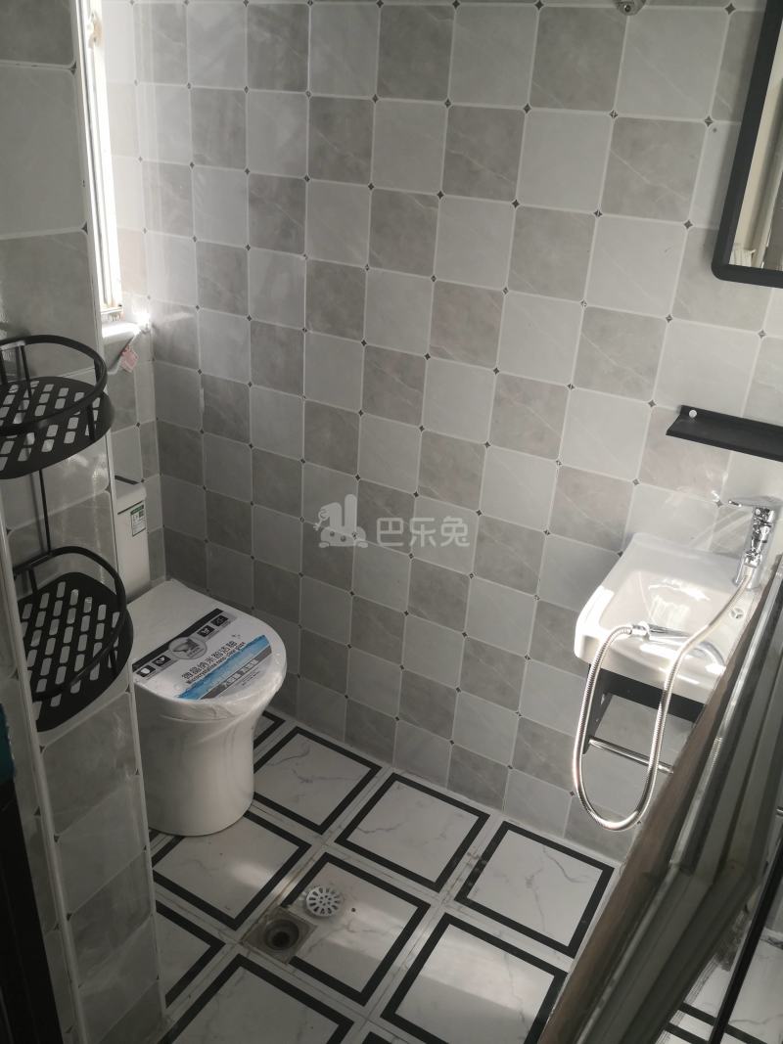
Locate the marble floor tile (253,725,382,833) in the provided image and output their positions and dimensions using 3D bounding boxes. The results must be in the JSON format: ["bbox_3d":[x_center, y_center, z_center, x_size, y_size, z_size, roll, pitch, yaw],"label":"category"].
[{"bbox_3d":[-0.205,0.634,2.026,0.267,0.010,0.265,17,29,25],"label":"marble floor tile"}]

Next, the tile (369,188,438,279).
[{"bbox_3d":[0.024,-0.554,1.563,0.150,0.150,0.010,17,29,25],"label":"tile"}]

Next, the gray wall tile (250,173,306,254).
[{"bbox_3d":[-0.238,-0.636,1.688,0.148,0.148,0.010,17,29,25],"label":"gray wall tile"}]

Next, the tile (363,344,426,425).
[{"bbox_3d":[0.003,-0.282,1.690,0.148,0.148,0.010,17,29,25],"label":"tile"}]

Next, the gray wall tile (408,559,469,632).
[{"bbox_3d":[0.107,0.164,1.829,0.150,0.150,0.010,17,29,25],"label":"gray wall tile"}]

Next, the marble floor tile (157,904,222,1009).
[{"bbox_3d":[-0.506,0.842,1.551,0.267,0.010,0.265,17,29,25],"label":"marble floor tile"}]

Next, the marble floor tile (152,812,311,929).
[{"bbox_3d":[-0.355,0.737,1.784,0.264,0.010,0.264,17,28,25],"label":"marble floor tile"}]

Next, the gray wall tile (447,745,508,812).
[{"bbox_3d":[0.208,0.609,1.955,0.148,0.148,0.010,17,28,25],"label":"gray wall tile"}]

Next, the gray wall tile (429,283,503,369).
[{"bbox_3d":[0.142,-0.377,1.560,0.148,0.148,0.010,17,29,25],"label":"gray wall tile"}]

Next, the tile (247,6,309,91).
[{"bbox_3d":[-0.216,-0.905,1.560,0.150,0.150,0.010,17,29,25],"label":"tile"}]

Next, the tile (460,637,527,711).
[{"bbox_3d":[0.225,0.342,1.823,0.148,0.148,0.010,17,29,25],"label":"tile"}]

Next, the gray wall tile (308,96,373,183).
[{"bbox_3d":[-0.096,-0.730,1.561,0.150,0.150,0.010,17,29,25],"label":"gray wall tile"}]

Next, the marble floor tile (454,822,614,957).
[{"bbox_3d":[0.314,0.792,1.773,0.267,0.010,0.265,17,29,25],"label":"marble floor tile"}]

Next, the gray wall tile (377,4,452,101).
[{"bbox_3d":[0.043,-0.824,1.433,0.150,0.150,0.010,17,29,25],"label":"gray wall tile"}]

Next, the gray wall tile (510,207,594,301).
[{"bbox_3d":[0.283,-0.476,1.444,0.148,0.148,0.010,17,28,25],"label":"gray wall tile"}]

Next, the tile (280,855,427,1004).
[{"bbox_3d":[-0.097,0.816,1.656,0.264,0.010,0.264,17,28,25],"label":"tile"}]

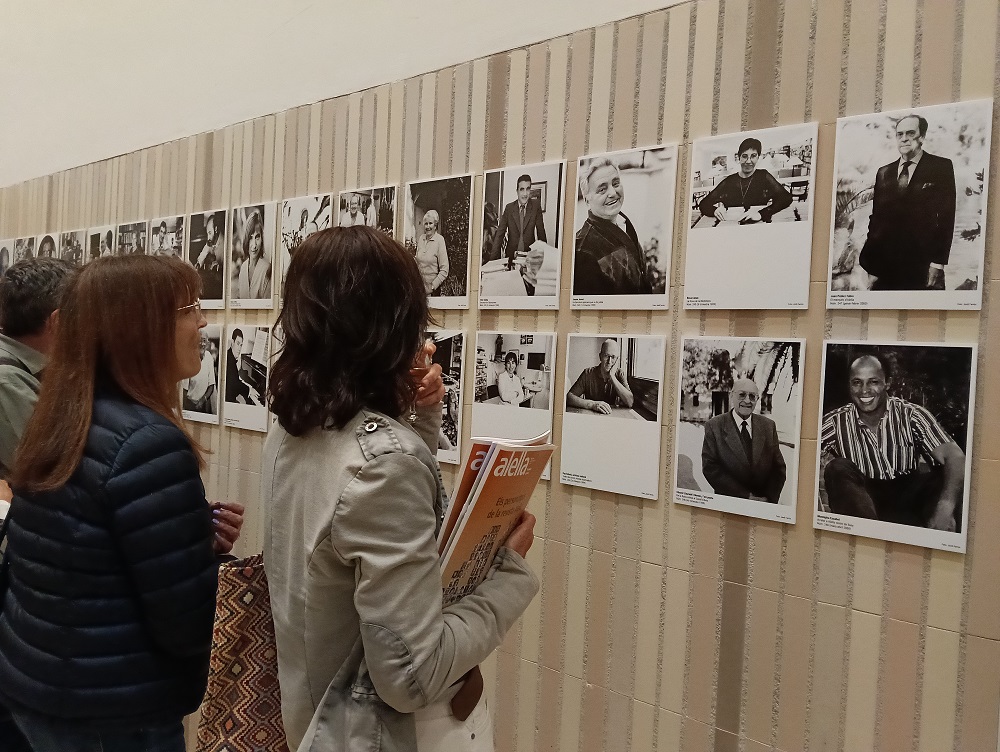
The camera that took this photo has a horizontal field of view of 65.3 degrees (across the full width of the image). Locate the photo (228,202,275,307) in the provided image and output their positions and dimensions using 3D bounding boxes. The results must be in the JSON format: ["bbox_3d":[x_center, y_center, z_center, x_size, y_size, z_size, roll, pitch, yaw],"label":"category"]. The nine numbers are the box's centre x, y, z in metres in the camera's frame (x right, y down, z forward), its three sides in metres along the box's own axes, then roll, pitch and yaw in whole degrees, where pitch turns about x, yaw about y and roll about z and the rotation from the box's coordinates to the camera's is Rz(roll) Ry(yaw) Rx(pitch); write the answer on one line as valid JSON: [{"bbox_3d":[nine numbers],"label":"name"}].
[{"bbox_3d":[-1.014,-0.488,3.206,0.306,0.430,0.015,4,2,39],"label":"photo"}]

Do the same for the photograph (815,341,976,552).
[{"bbox_3d":[0.853,0.143,1.701,0.306,0.430,0.015,4,2,39],"label":"photograph"}]

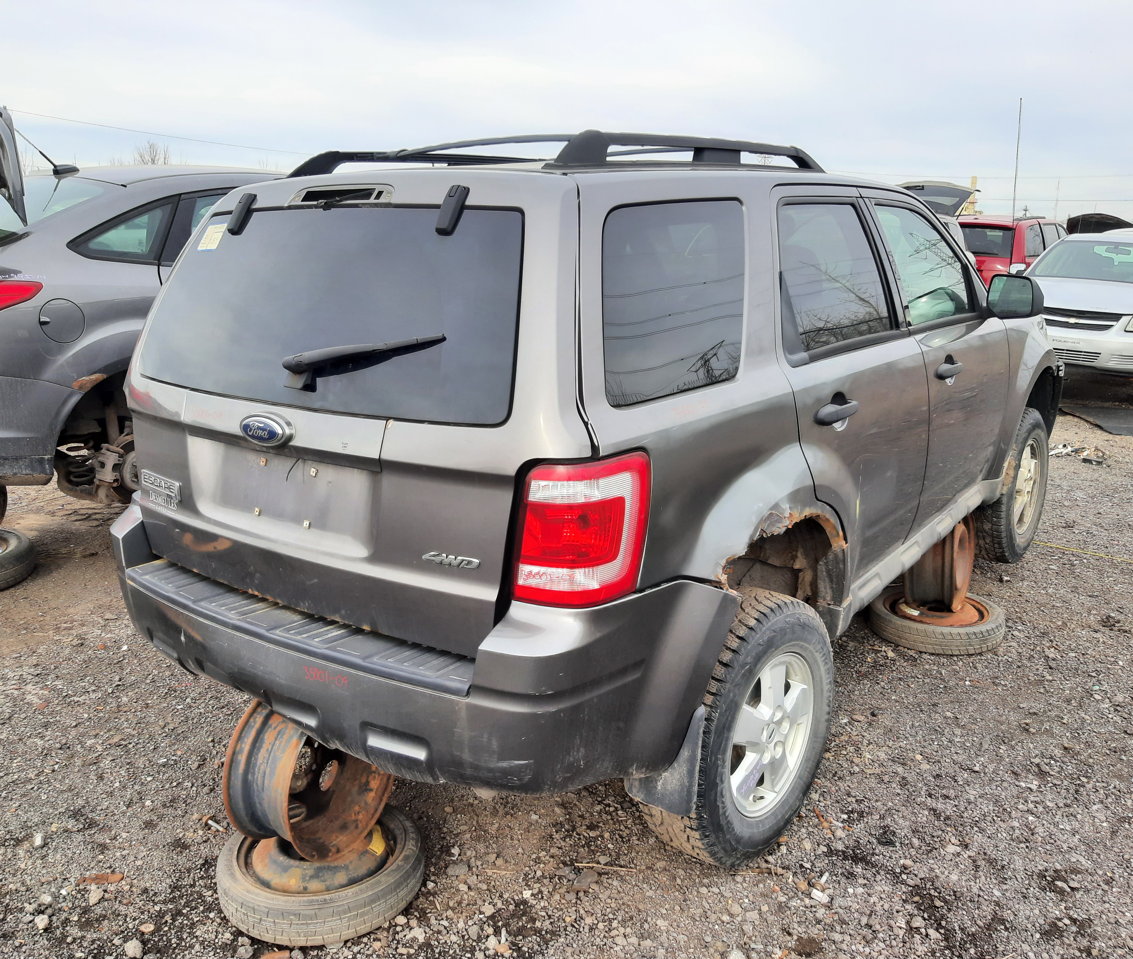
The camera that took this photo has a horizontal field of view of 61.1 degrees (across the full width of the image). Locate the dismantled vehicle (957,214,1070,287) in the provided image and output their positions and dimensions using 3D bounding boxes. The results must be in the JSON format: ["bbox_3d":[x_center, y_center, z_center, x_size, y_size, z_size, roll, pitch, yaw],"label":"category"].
[{"bbox_3d":[8.190,-3.830,17.500,1.970,1.750,5.000,10,18,37],"label":"dismantled vehicle"}]

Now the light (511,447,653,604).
[{"bbox_3d":[0.031,0.091,1.840,0.215,0.290,0.210,7,16,28],"label":"light"}]

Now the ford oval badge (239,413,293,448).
[{"bbox_3d":[-0.668,-0.114,2.142,0.170,0.082,0.030,10,13,37],"label":"ford oval badge"}]

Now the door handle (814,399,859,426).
[{"bbox_3d":[0.651,-0.171,2.358,0.060,0.058,0.255,10,19,37],"label":"door handle"}]

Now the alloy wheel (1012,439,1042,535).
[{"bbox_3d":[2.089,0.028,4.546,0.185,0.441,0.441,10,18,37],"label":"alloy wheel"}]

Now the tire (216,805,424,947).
[{"bbox_3d":[-0.644,1.024,2.552,0.522,0.122,0.522,1,11,0],"label":"tire"}]

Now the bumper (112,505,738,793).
[{"bbox_3d":[-0.523,0.296,2.426,1.790,0.410,0.650,10,19,37],"label":"bumper"}]

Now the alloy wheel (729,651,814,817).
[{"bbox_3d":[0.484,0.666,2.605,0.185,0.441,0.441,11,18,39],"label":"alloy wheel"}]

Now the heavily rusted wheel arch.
[{"bbox_3d":[0.479,0.295,2.388,0.190,0.440,0.690,10,19,37],"label":"heavily rusted wheel arch"}]

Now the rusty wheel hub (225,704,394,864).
[{"bbox_3d":[-0.645,0.744,2.474,0.205,0.418,0.418,7,16,27],"label":"rusty wheel hub"}]

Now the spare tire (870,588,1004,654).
[{"bbox_3d":[1.554,0.584,4.050,0.537,0.115,0.537,-1,14,0],"label":"spare tire"}]

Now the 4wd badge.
[{"bbox_3d":[-0.231,0.160,1.901,0.150,0.030,0.010,8,12,29],"label":"4wd badge"}]

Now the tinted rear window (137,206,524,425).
[{"bbox_3d":[-0.590,-0.398,2.180,1.310,0.460,0.090,10,-6,37],"label":"tinted rear window"}]

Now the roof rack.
[{"bbox_3d":[0.026,-0.945,2.870,0.980,0.120,1.440,10,19,37],"label":"roof rack"}]

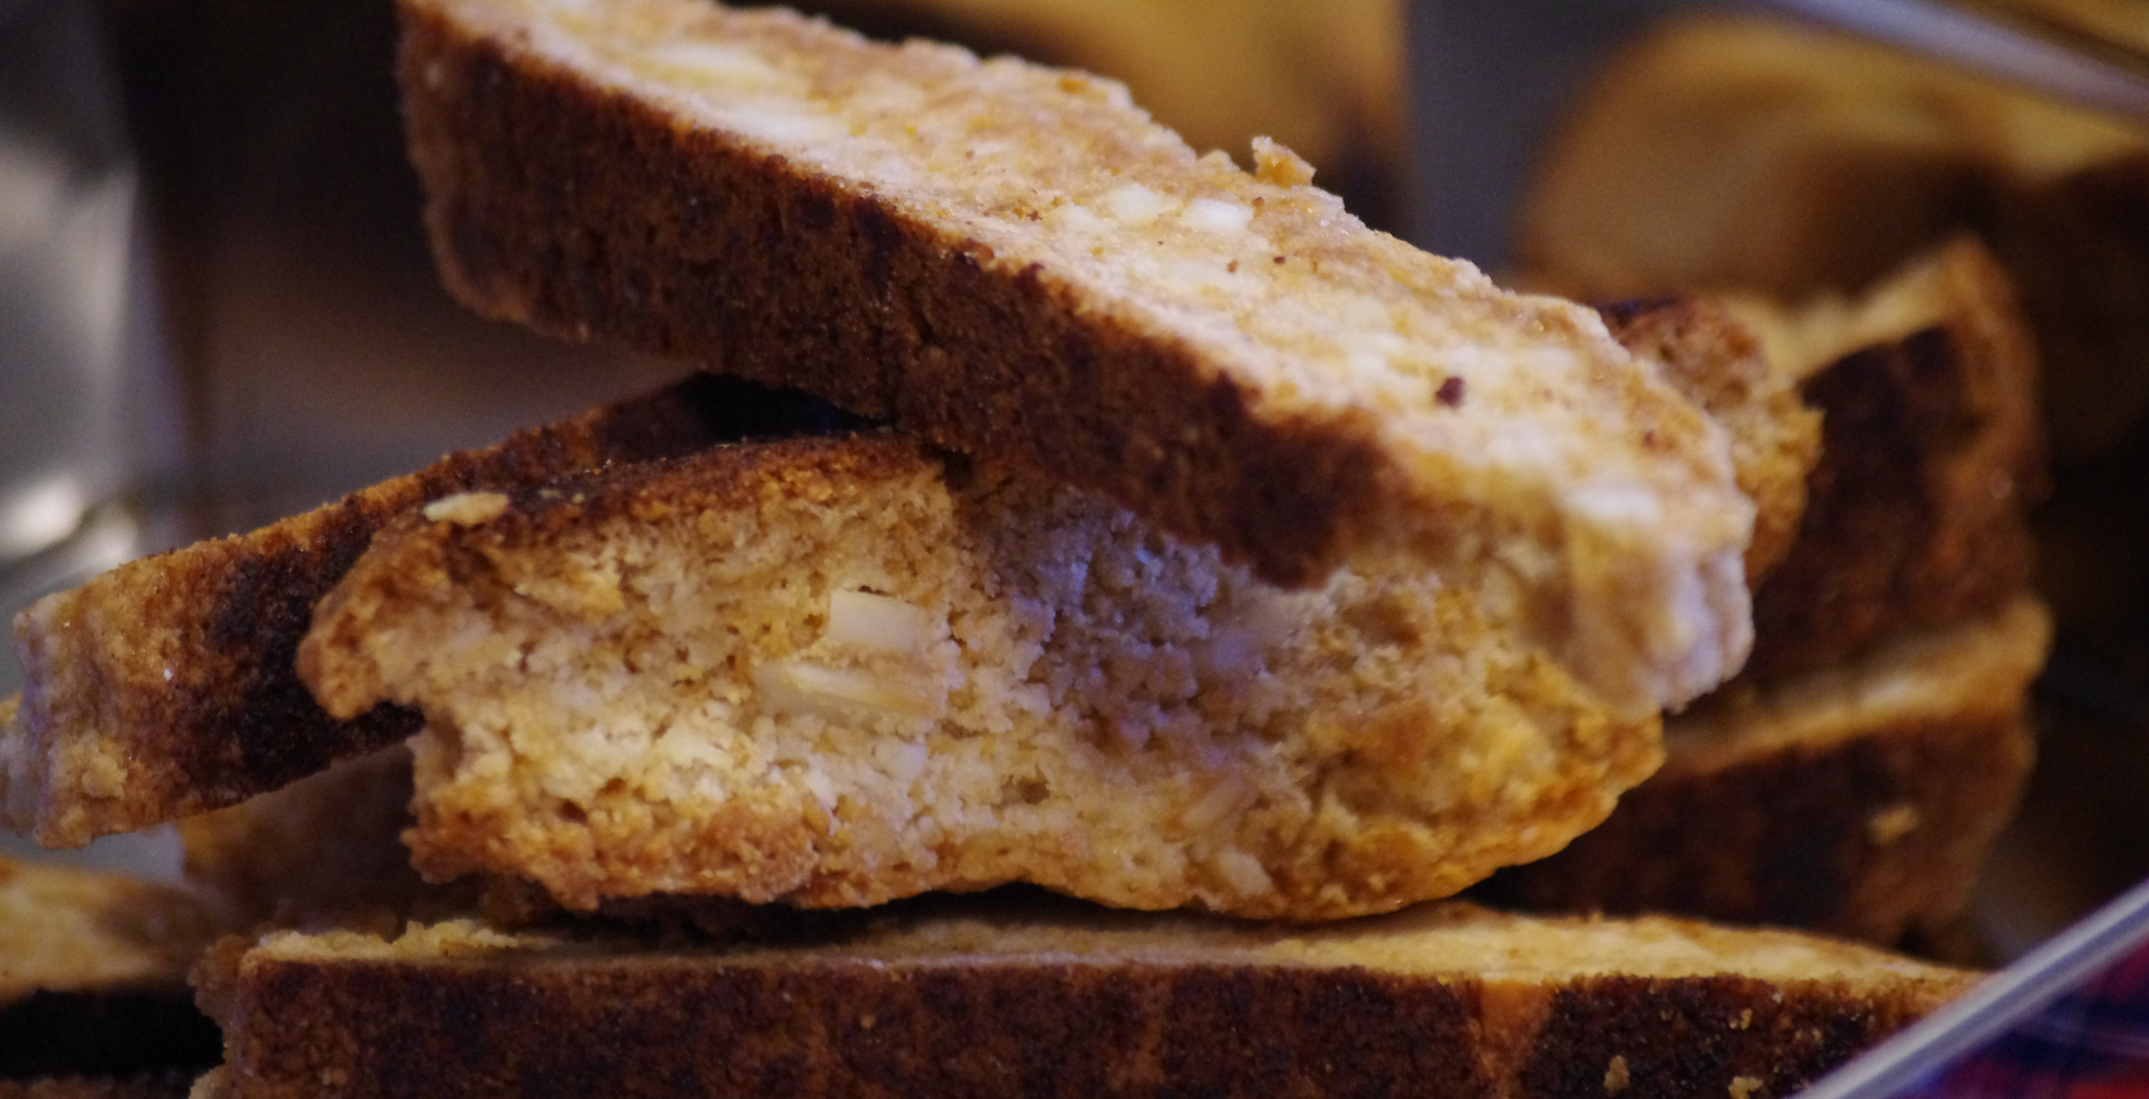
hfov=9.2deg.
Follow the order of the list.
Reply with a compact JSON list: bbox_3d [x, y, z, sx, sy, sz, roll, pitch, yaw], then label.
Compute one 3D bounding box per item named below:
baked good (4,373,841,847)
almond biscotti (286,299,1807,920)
[{"bbox_3d":[-0.035,0.001,0.842,0.088,0.016,0.030,-19,5,-37],"label":"baked good"},{"bbox_3d":[-0.001,0.004,0.820,0.092,0.030,0.016,-7,12,-15],"label":"almond biscotti"}]

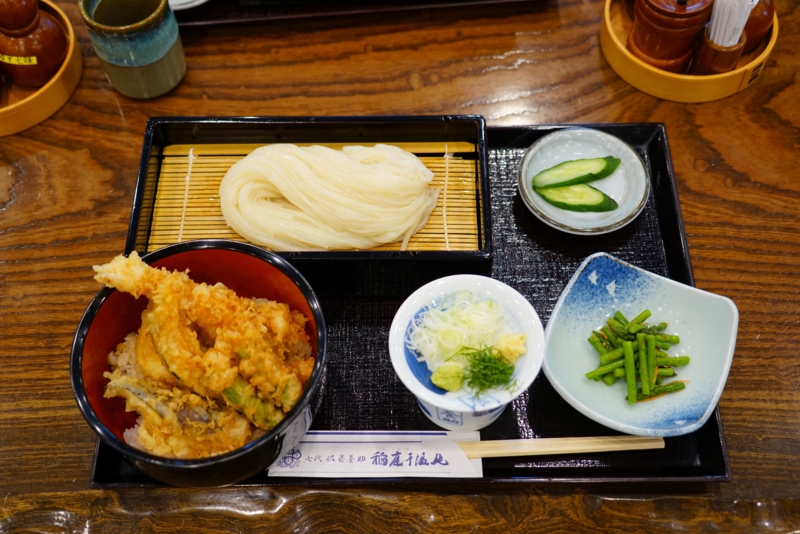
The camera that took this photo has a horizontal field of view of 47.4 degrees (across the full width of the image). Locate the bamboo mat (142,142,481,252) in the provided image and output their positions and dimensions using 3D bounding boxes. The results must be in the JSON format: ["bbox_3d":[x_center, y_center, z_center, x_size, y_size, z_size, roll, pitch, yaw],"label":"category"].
[{"bbox_3d":[-0.061,-0.045,0.669,0.235,0.006,0.114,-1,59,1],"label":"bamboo mat"}]

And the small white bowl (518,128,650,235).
[{"bbox_3d":[0.136,-0.056,0.684,0.096,0.032,0.096,0,59,1],"label":"small white bowl"}]

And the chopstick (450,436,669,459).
[{"bbox_3d":[0.058,0.119,0.596,0.230,0.006,0.011,-2,59,0],"label":"chopstick"}]

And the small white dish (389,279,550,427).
[{"bbox_3d":[0.042,0.063,0.593,0.095,0.070,0.095,0,59,1],"label":"small white dish"}]

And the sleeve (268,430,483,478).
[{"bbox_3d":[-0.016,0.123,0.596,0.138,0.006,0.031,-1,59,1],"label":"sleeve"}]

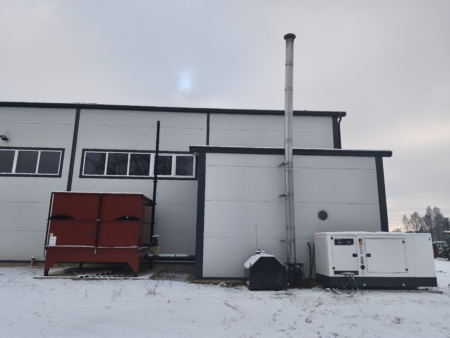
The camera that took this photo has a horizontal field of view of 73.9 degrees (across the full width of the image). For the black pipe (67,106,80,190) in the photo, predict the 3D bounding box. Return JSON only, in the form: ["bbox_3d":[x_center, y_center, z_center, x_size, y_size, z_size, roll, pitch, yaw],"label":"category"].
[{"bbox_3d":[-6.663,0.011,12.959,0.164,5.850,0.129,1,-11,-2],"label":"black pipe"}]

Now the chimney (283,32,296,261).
[{"bbox_3d":[2.151,-0.931,9.732,0.363,7.741,0.363,2,-11,-2],"label":"chimney"}]

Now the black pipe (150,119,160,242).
[{"bbox_3d":[-2.684,0.403,11.551,0.110,4.735,0.110,1,-11,-2],"label":"black pipe"}]

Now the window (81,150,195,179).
[{"bbox_3d":[-3.743,-0.167,13.128,5.019,1.252,0.117,1,-11,-2],"label":"window"}]

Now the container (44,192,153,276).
[{"bbox_3d":[-4.369,2.347,10.880,3.089,2.691,1.872,1,-11,-2],"label":"container"}]

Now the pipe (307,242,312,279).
[{"bbox_3d":[2.614,2.859,9.279,0.127,1.109,0.094,1,-11,-2],"label":"pipe"}]

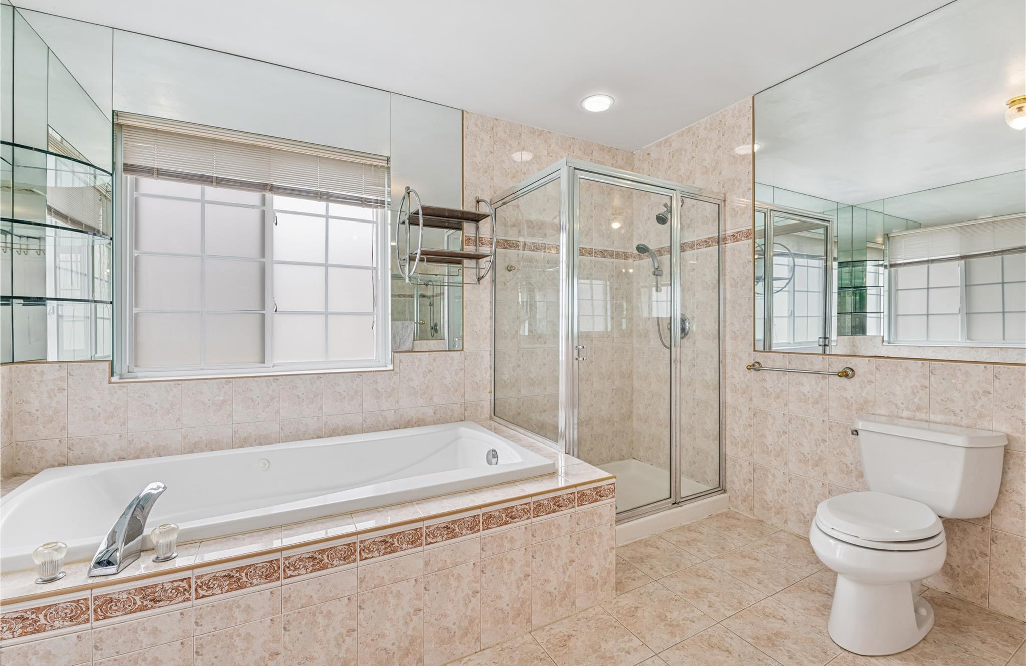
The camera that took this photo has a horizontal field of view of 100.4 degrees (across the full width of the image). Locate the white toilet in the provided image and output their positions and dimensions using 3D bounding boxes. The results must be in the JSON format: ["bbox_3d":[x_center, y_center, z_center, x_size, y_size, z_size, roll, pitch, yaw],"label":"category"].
[{"bbox_3d":[1.447,0.746,1.653,0.761,0.711,0.467,-1,1,-30],"label":"white toilet"}]

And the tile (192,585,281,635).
[{"bbox_3d":[-0.726,0.735,1.136,0.199,0.077,0.010,-1,1,-28],"label":"tile"}]

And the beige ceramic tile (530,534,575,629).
[{"bbox_3d":[0.156,0.946,1.631,0.204,0.321,0.010,0,0,-27],"label":"beige ceramic tile"}]

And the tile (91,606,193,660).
[{"bbox_3d":[-0.893,0.726,1.038,0.203,0.077,0.010,-1,1,-28],"label":"tile"}]

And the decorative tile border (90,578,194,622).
[{"bbox_3d":[-0.921,0.664,1.071,0.192,0.062,0.010,0,0,-27],"label":"decorative tile border"}]

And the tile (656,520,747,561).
[{"bbox_3d":[1.003,1.103,2.274,0.315,0.010,0.302,0,0,-27],"label":"tile"}]

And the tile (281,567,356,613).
[{"bbox_3d":[-0.551,0.735,1.227,0.199,0.077,0.010,-1,1,-28],"label":"tile"}]

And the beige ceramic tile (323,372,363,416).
[{"bbox_3d":[-0.954,0.343,2.405,0.210,0.227,0.010,0,0,-27],"label":"beige ceramic tile"}]

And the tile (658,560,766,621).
[{"bbox_3d":[0.829,1.076,1.792,0.310,0.010,0.310,-1,1,-28],"label":"tile"}]

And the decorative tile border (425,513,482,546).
[{"bbox_3d":[-0.200,0.651,1.411,0.199,0.063,0.010,-1,1,-28],"label":"decorative tile border"}]

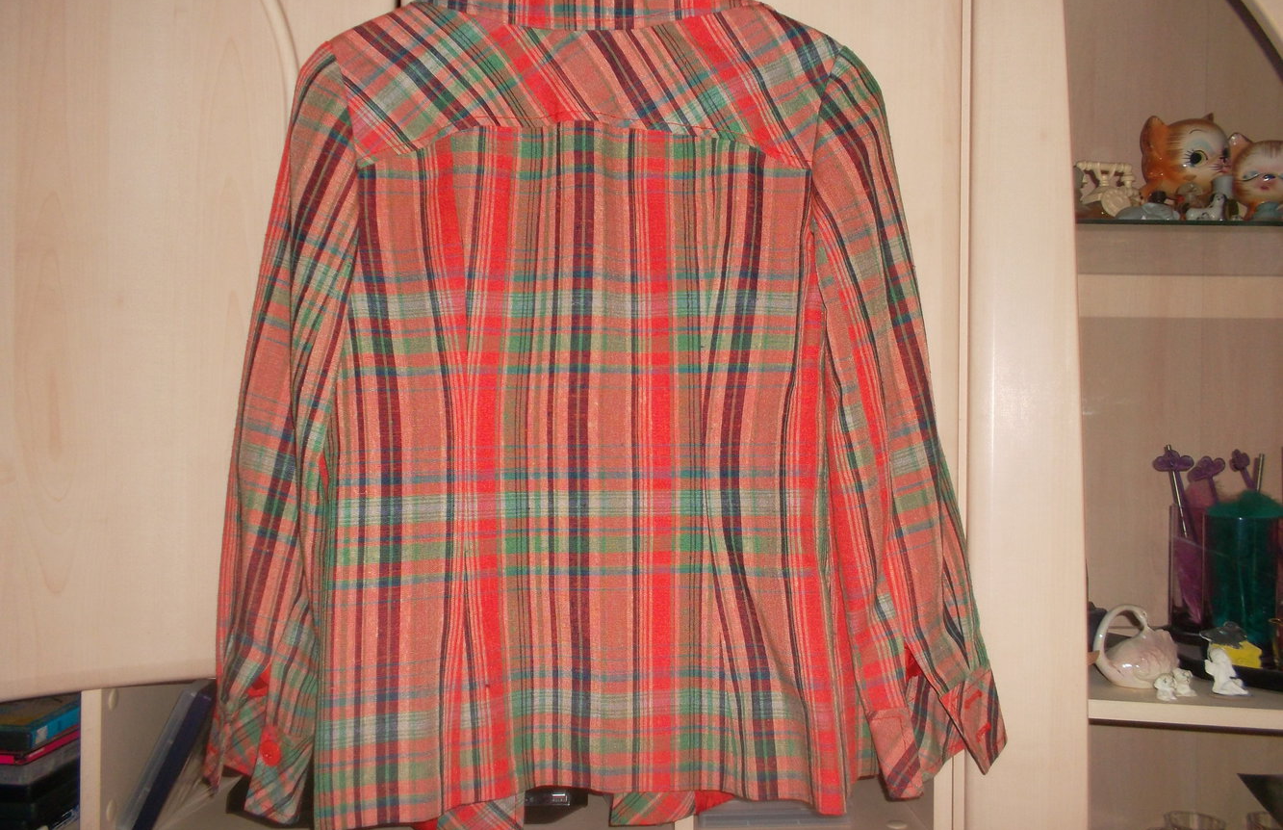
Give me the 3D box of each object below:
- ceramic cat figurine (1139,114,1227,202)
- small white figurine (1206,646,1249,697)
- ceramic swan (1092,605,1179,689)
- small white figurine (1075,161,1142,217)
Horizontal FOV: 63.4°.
[{"bbox_3d":[0.520,-0.235,0.995,0.080,0.102,0.080,1,0,-30],"label":"ceramic cat figurine"},{"bbox_3d":[0.545,0.238,0.965,0.039,0.045,0.027,1,0,12],"label":"small white figurine"},{"bbox_3d":[0.476,0.224,1.000,0.083,0.078,0.052,1,0,2],"label":"ceramic swan"},{"bbox_3d":[0.439,-0.210,0.975,0.060,0.055,0.035,1,0,0],"label":"small white figurine"}]

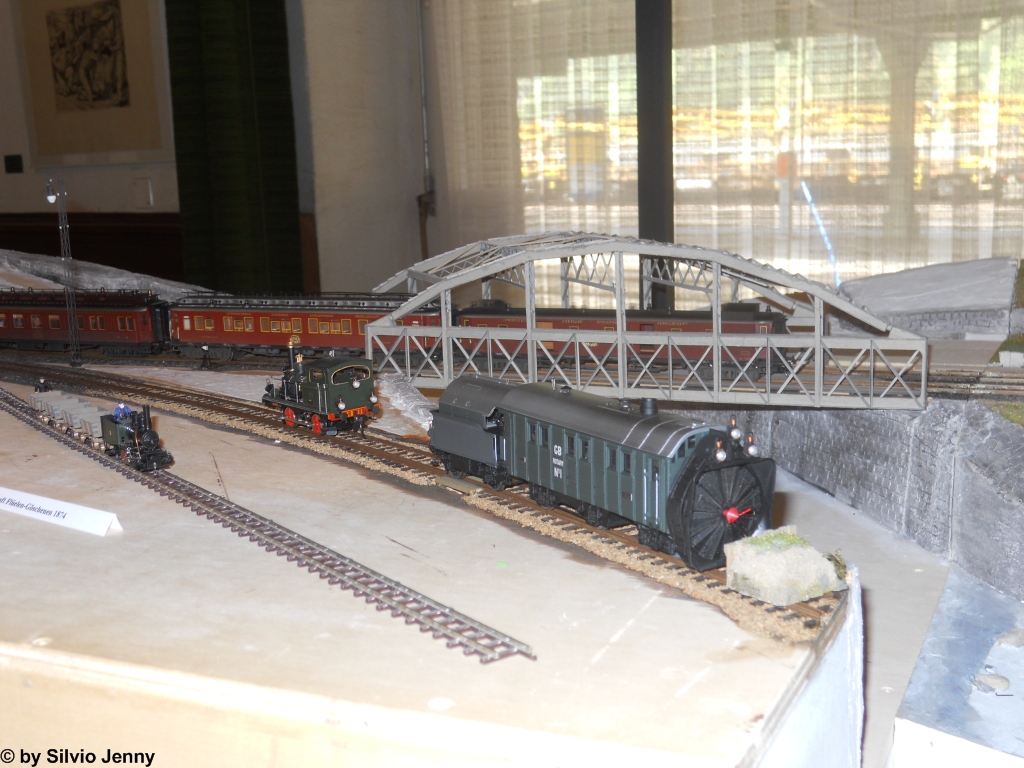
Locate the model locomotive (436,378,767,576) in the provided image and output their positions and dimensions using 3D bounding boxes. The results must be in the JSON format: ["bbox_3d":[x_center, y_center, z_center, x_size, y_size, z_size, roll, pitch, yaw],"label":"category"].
[{"bbox_3d":[0.024,0.025,0.483,0.035,0.051,0.188,-9,13,-33],"label":"model locomotive"}]

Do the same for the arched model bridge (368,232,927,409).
[{"bbox_3d":[0.055,-0.054,0.870,0.468,0.108,0.096,3,11,23],"label":"arched model bridge"}]

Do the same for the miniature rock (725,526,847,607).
[{"bbox_3d":[0.090,0.059,0.393,0.036,0.015,0.024,-9,13,-32],"label":"miniature rock"}]

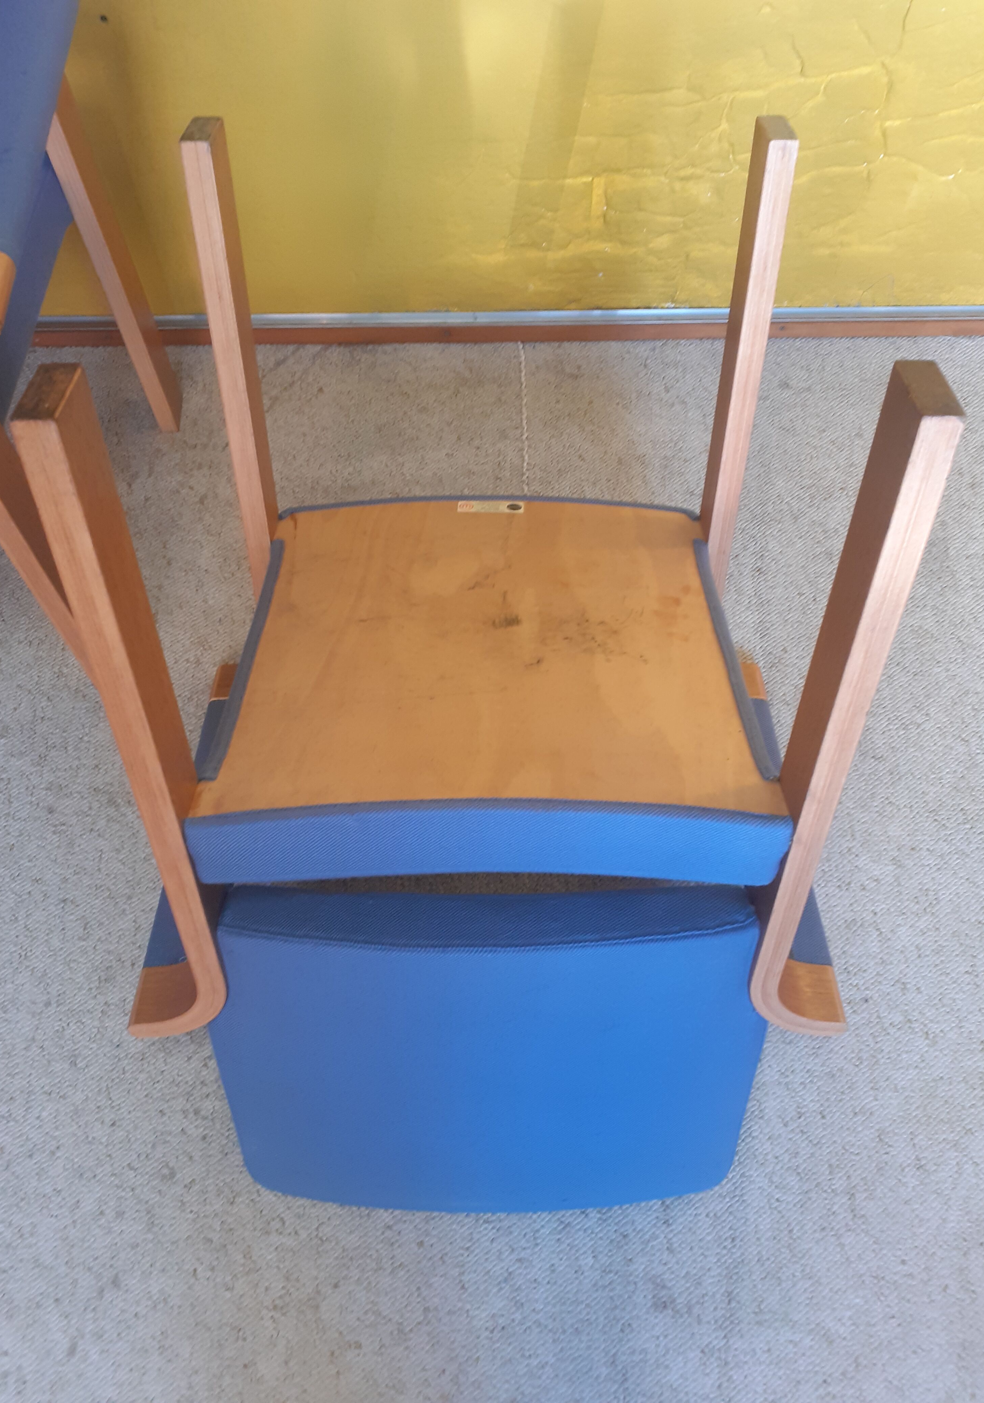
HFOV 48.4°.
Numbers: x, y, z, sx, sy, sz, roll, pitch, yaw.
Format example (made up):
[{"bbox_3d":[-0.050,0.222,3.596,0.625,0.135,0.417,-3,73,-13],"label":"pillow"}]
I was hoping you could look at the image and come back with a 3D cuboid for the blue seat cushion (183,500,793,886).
[{"bbox_3d":[-0.002,-0.048,1.060,0.481,0.091,0.497,0,39,0],"label":"blue seat cushion"}]

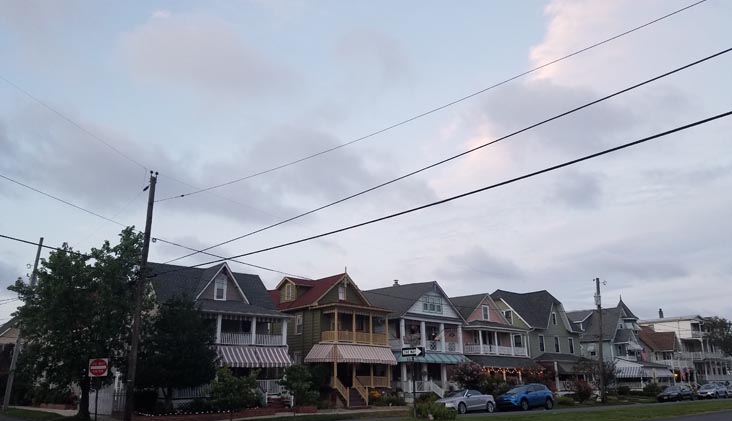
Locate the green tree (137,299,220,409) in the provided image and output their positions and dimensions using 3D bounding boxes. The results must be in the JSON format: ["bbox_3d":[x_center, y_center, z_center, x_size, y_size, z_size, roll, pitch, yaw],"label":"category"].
[{"bbox_3d":[-9.934,7.378,28.909,4.135,5.707,4.135,15,-23,-40],"label":"green tree"}]

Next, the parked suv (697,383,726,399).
[{"bbox_3d":[41.361,21.616,65.804,4.500,1.650,1.830,14,-23,-39],"label":"parked suv"}]

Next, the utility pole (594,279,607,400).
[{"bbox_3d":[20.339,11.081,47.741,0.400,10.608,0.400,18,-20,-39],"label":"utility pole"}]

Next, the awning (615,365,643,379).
[{"bbox_3d":[33.448,20.837,70.259,0.900,1.322,3.397,15,-23,-40],"label":"awning"}]

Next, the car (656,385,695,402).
[{"bbox_3d":[29.195,17.229,51.970,4.750,1.460,1.830,15,-23,-40],"label":"car"}]

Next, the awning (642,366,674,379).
[{"bbox_3d":[38.456,21.278,71.795,8.596,1.322,0.900,15,-23,-40],"label":"awning"}]

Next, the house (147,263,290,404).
[{"bbox_3d":[-10.181,7.737,34.396,8.700,8.500,9.200,14,-23,-39],"label":"house"}]

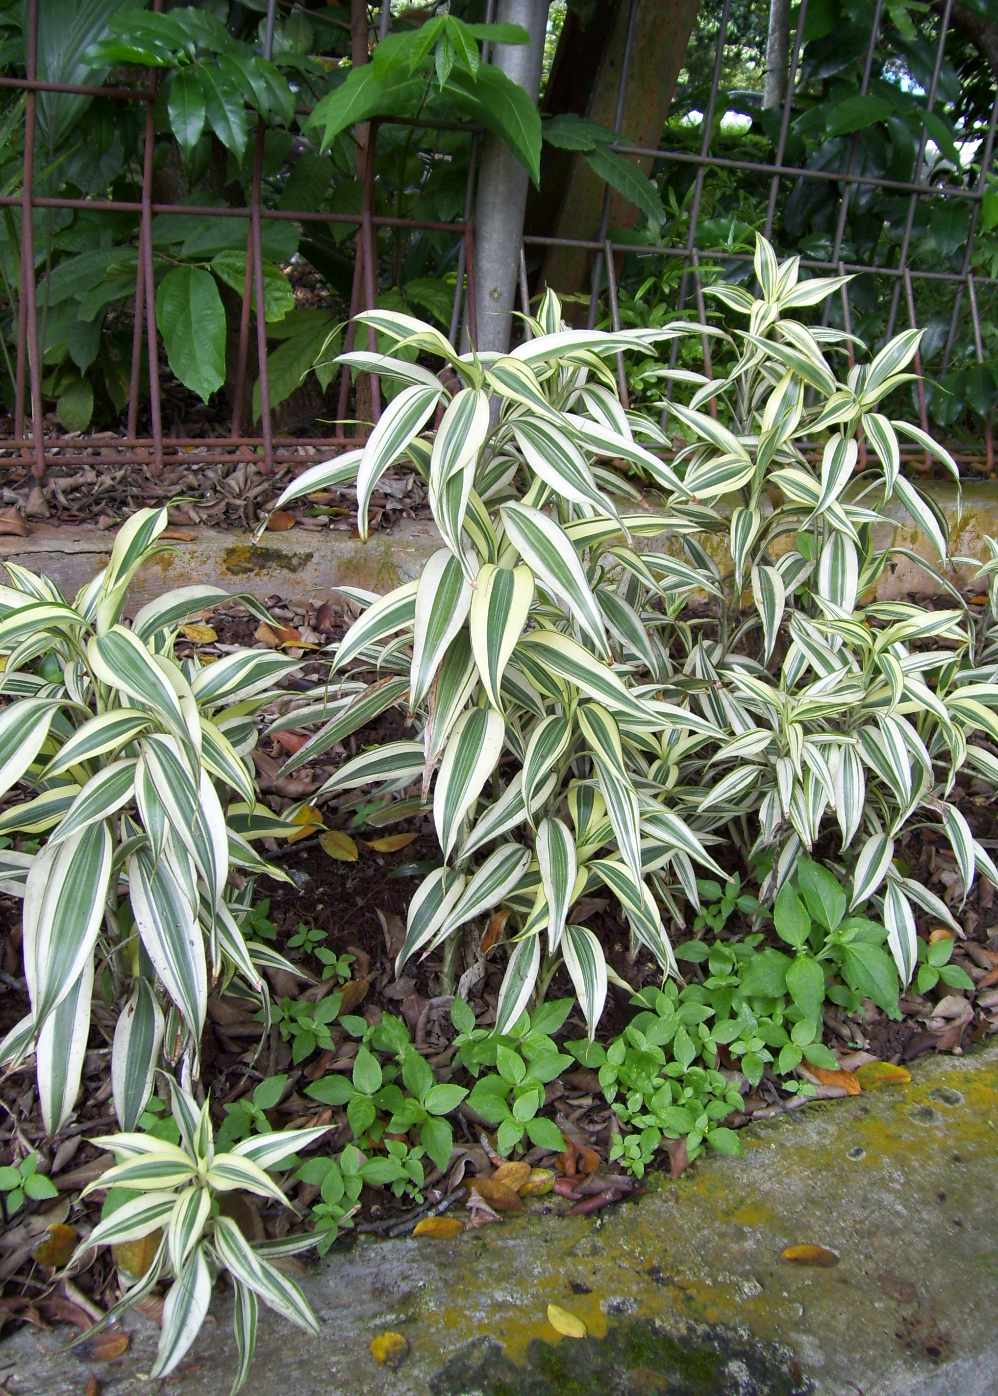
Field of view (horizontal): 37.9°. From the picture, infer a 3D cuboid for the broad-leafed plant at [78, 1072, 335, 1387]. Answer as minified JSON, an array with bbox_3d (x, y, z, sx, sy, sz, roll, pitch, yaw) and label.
[{"bbox_3d":[-0.150,0.283,0.767,0.140,0.120,0.140,2,21,-9],"label":"broad-leafed plant"}]

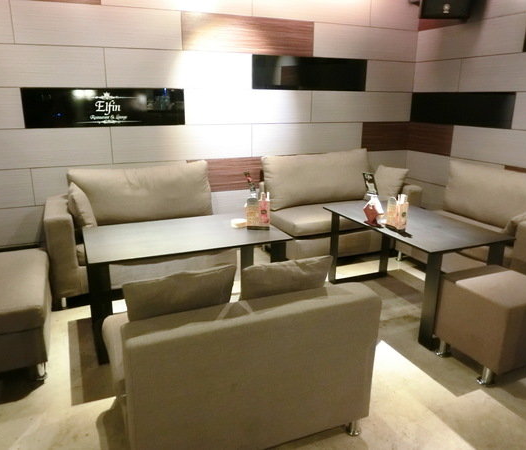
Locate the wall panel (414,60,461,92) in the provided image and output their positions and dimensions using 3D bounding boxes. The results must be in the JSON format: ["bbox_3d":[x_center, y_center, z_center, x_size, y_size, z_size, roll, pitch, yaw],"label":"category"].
[{"bbox_3d":[1.770,-1.507,4.405,0.030,0.307,0.614,-7,18,-22],"label":"wall panel"}]

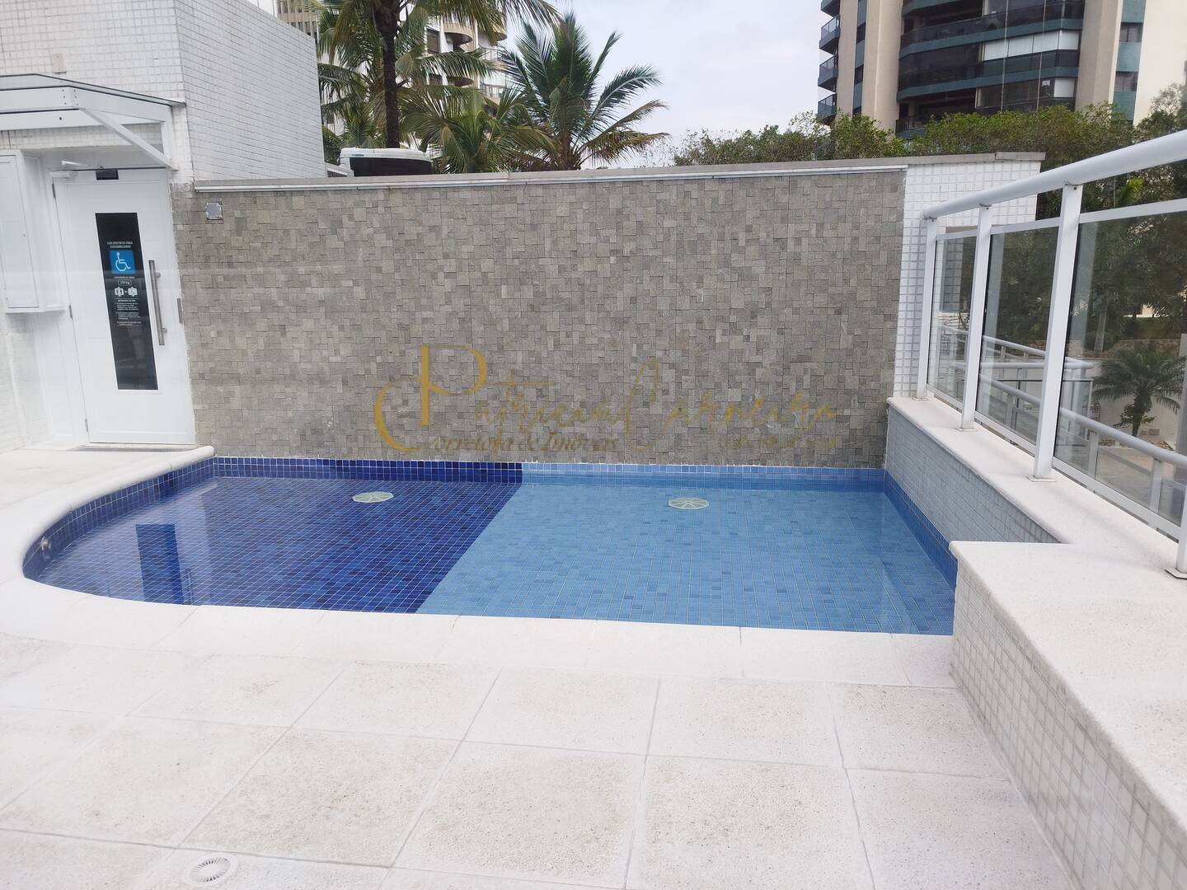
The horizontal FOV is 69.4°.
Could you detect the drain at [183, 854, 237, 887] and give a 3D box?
[{"bbox_3d":[-0.835,0.927,1.870,0.104,0.012,0.104,1,12,9],"label":"drain"}]

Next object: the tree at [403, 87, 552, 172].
[{"bbox_3d":[-2.247,-4.298,17.597,3.200,5.709,3.200,1,12,9],"label":"tree"}]

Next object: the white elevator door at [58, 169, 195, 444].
[{"bbox_3d":[-3.344,-0.960,6.151,0.874,1.938,0.070,1,12,9],"label":"white elevator door"}]

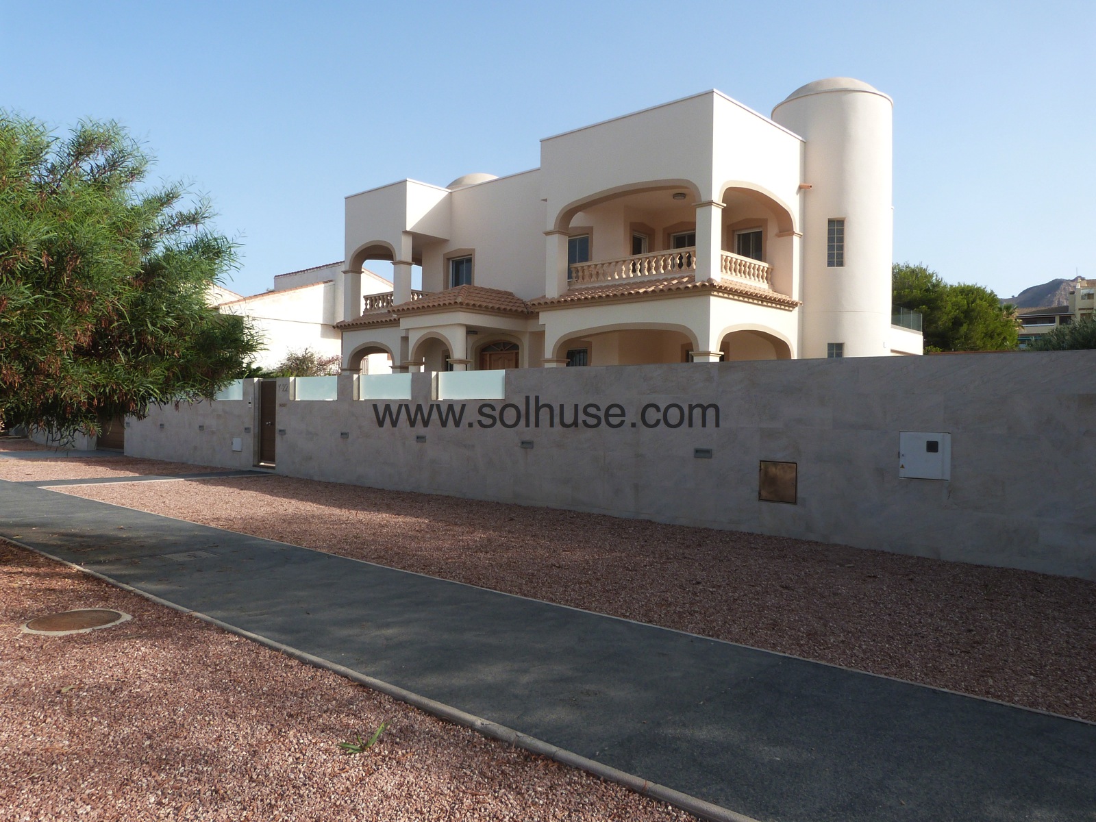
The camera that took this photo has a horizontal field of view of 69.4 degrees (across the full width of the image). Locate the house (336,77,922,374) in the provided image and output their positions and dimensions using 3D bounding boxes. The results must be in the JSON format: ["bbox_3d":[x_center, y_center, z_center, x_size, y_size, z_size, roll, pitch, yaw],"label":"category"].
[{"bbox_3d":[3.020,-3.937,25.732,15.700,9.700,13.300,1,1,42],"label":"house"}]

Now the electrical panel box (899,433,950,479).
[{"bbox_3d":[4.173,0.496,8.726,0.536,0.521,0.160,1,1,44],"label":"electrical panel box"}]

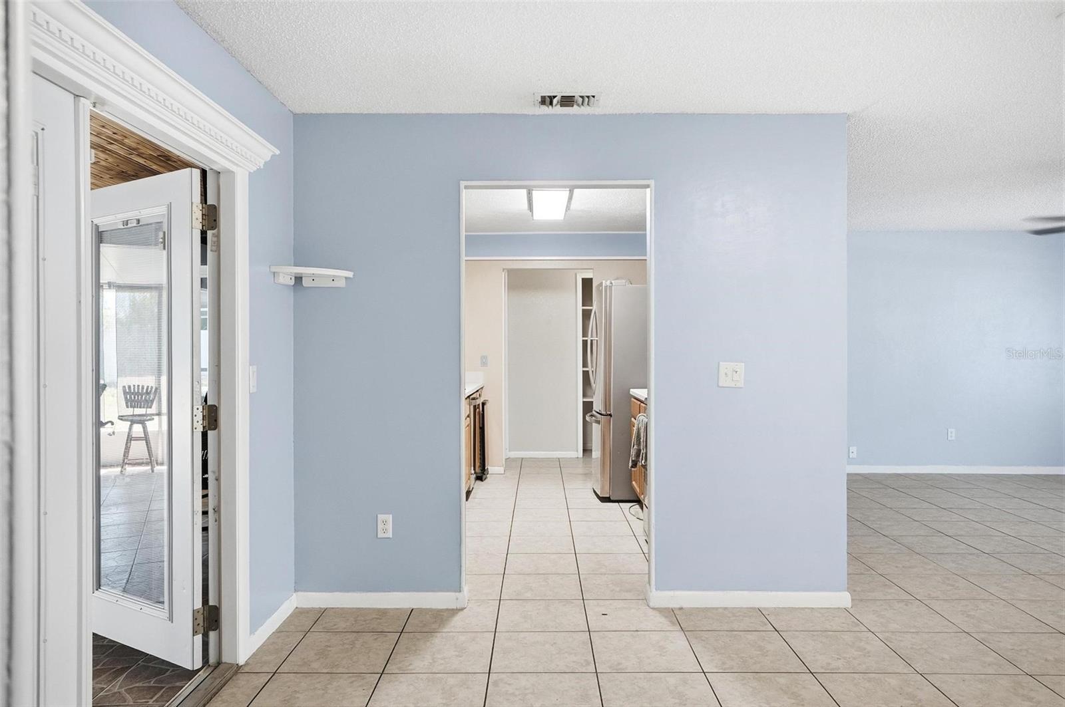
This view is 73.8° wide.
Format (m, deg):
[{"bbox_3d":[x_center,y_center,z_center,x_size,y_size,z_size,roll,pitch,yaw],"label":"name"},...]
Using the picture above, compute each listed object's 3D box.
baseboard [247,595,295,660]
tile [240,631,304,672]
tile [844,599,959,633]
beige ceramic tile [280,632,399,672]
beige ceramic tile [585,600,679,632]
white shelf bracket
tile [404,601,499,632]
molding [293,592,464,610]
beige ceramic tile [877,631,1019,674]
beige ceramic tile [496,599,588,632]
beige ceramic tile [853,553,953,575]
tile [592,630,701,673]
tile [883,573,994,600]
[{"bbox_3d":[-1.161,1.210,3.191,0.015,0.082,0.585,0,0,0],"label":"baseboard"},{"bbox_3d":[-1.082,1.257,2.985,0.155,0.010,0.405,0,0,0],"label":"tile"},{"bbox_3d":[1.727,1.249,3.365,0.413,0.010,0.400,0,1,1],"label":"tile"},{"bbox_3d":[-0.797,1.259,2.987,0.413,0.010,0.400,0,1,1],"label":"beige ceramic tile"},{"bbox_3d":[0.467,1.252,3.376,0.413,0.010,0.400,0,1,1],"label":"beige ceramic tile"},{"bbox_3d":[-1.024,-0.358,3.321,0.294,0.067,0.299,0,0,1],"label":"white shelf bracket"},{"bbox_3d":[-0.373,1.254,3.371,0.420,0.010,0.390,0,0,0],"label":"tile"},{"bbox_3d":[-0.742,1.209,3.484,0.847,0.079,0.015,0,1,1],"label":"molding"},{"bbox_3d":[1.729,1.254,2.968,0.415,0.010,0.406,0,0,0],"label":"beige ceramic tile"},{"bbox_3d":[0.047,1.253,3.380,0.413,0.010,0.400,0,1,1],"label":"beige ceramic tile"},{"bbox_3d":[2.154,1.239,4.162,0.413,0.010,0.400,0,1,1],"label":"beige ceramic tile"},{"bbox_3d":[0.461,1.246,2.962,0.414,0.010,0.402,0,0,1],"label":"tile"},{"bbox_3d":[2.164,1.248,3.782,0.425,0.010,0.402,0,0,0],"label":"tile"}]

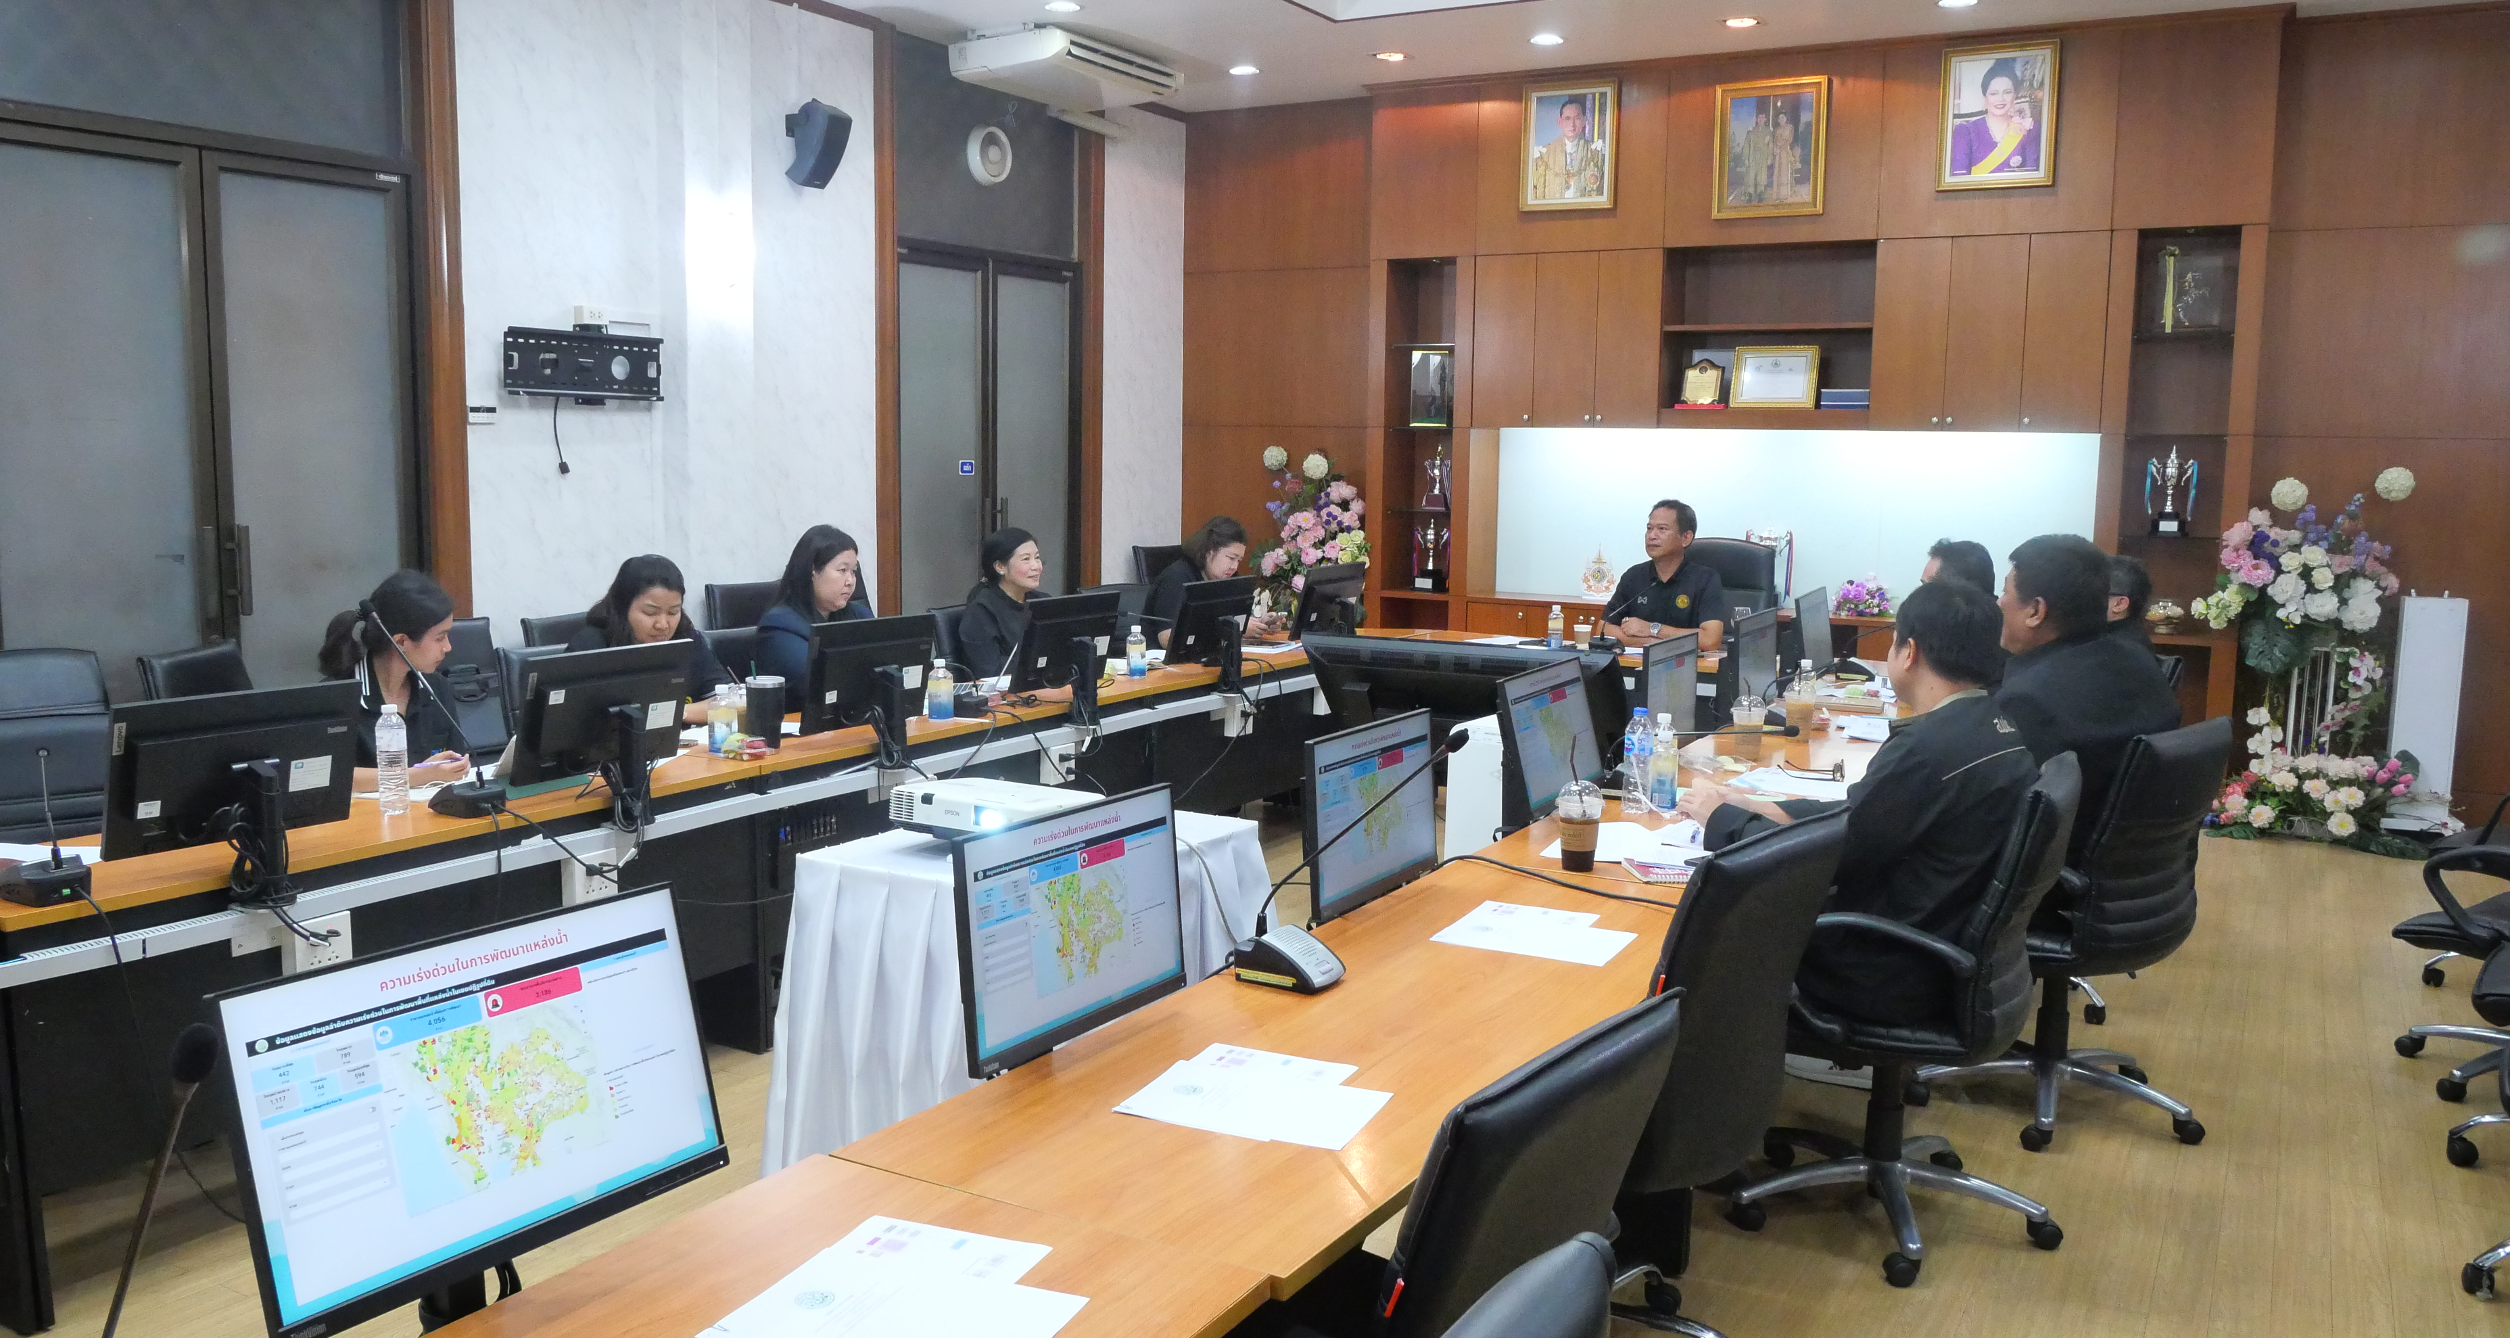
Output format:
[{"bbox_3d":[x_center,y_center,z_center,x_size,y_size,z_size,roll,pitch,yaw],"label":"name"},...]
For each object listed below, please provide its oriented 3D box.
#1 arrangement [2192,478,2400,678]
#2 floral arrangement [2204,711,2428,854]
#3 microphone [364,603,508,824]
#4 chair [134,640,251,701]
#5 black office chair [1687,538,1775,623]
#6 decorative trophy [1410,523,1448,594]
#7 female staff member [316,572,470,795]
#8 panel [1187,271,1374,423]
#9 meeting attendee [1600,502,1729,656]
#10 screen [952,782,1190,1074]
[{"bbox_3d":[4.648,-0.404,7.532,0.860,0.860,0.600,5,8,32],"label":"arrangement"},{"bbox_3d":[4.717,0.471,7.502,0.840,0.520,0.560,5,8,32],"label":"floral arrangement"},{"bbox_3d":[-1.900,0.091,3.836,0.380,0.450,0.130,5,8,28],"label":"microphone"},{"bbox_3d":[-2.795,0.443,4.818,0.640,0.990,0.600,1,7,-2],"label":"chair"},{"bbox_3d":[2.271,0.044,7.918,0.660,1.210,0.700,5,8,30],"label":"black office chair"},{"bbox_3d":[1.074,-0.693,10.325,0.210,0.440,0.150,5,8,32],"label":"decorative trophy"},{"bbox_3d":[-2.028,0.392,4.247,0.750,1.270,0.500,3,7,17],"label":"female staff member"},{"bbox_3d":[0.143,-1.982,10.393,1.360,0.950,0.030,5,8,29],"label":"panel"},{"bbox_3d":[1.724,-0.025,7.163,0.548,1.376,0.748,4,8,23],"label":"meeting attendee"},{"bbox_3d":[-0.263,0.352,2.372,0.050,0.302,0.490,-2,4,32],"label":"screen"}]

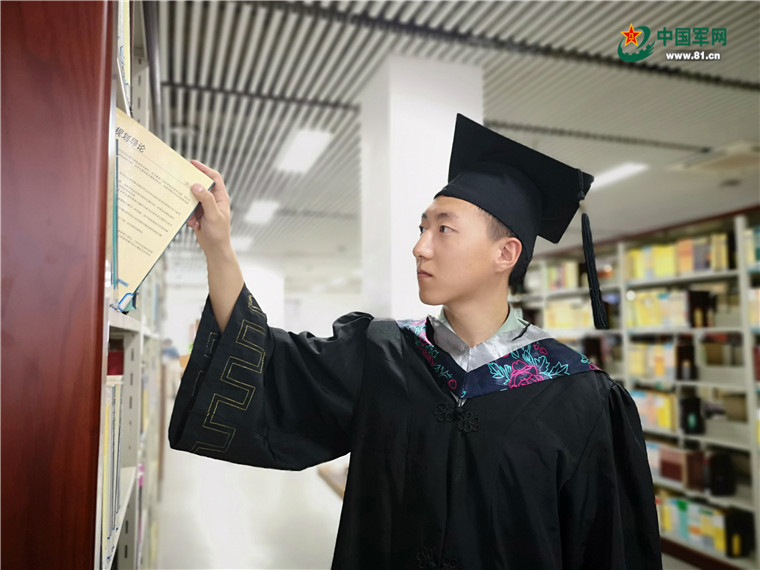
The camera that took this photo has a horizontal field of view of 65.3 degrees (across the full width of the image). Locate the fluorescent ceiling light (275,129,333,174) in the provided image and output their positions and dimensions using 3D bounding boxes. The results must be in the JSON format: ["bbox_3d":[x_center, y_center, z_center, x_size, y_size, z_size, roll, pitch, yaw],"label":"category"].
[{"bbox_3d":[-0.682,-1.195,5.264,0.300,0.080,1.200,2,-5,-19],"label":"fluorescent ceiling light"}]

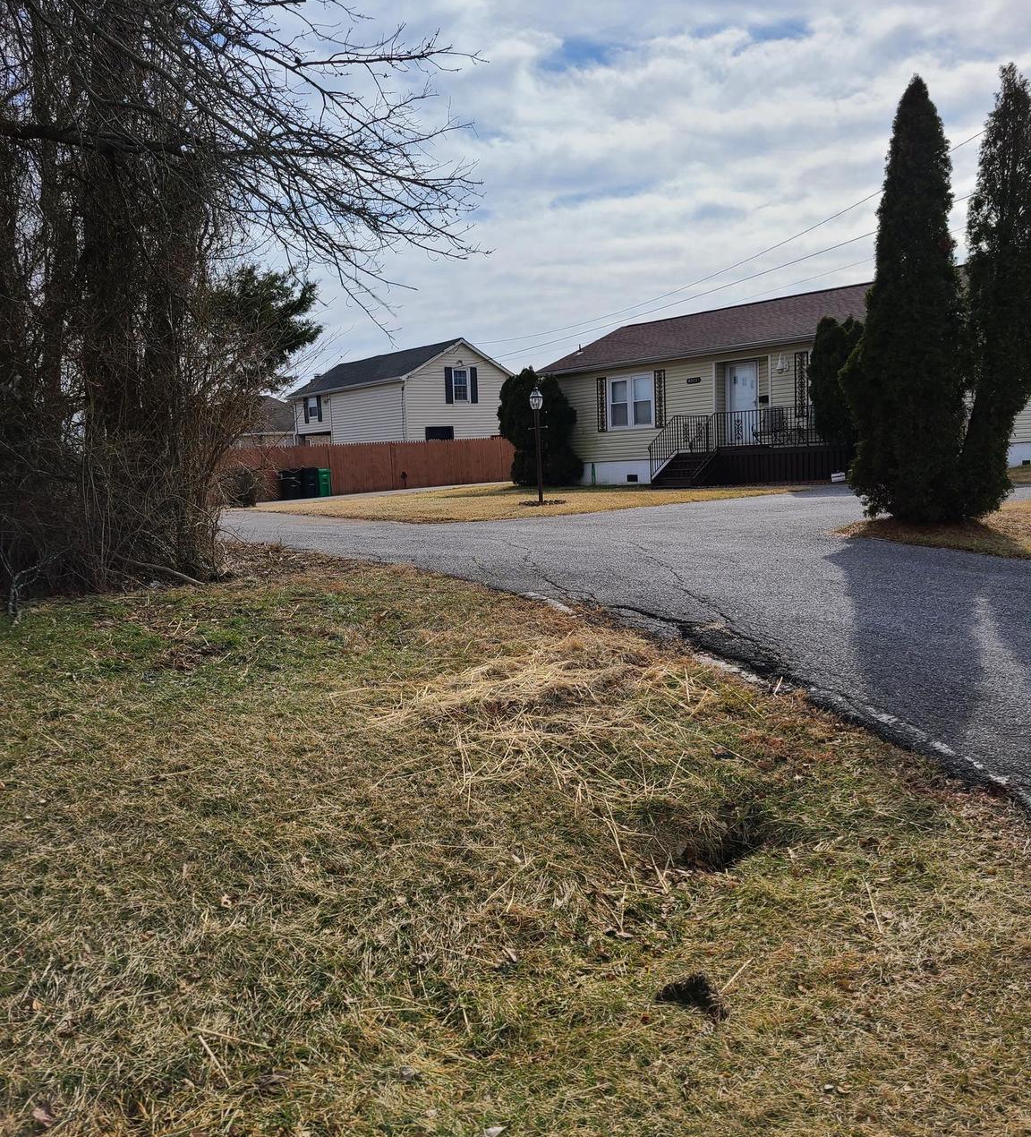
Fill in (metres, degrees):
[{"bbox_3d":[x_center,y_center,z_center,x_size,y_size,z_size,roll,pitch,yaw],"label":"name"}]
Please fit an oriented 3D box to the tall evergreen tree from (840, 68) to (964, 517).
[{"bbox_3d":[4.695,-3.189,12.334,1.550,5.160,1.500,0,6,21],"label":"tall evergreen tree"}]

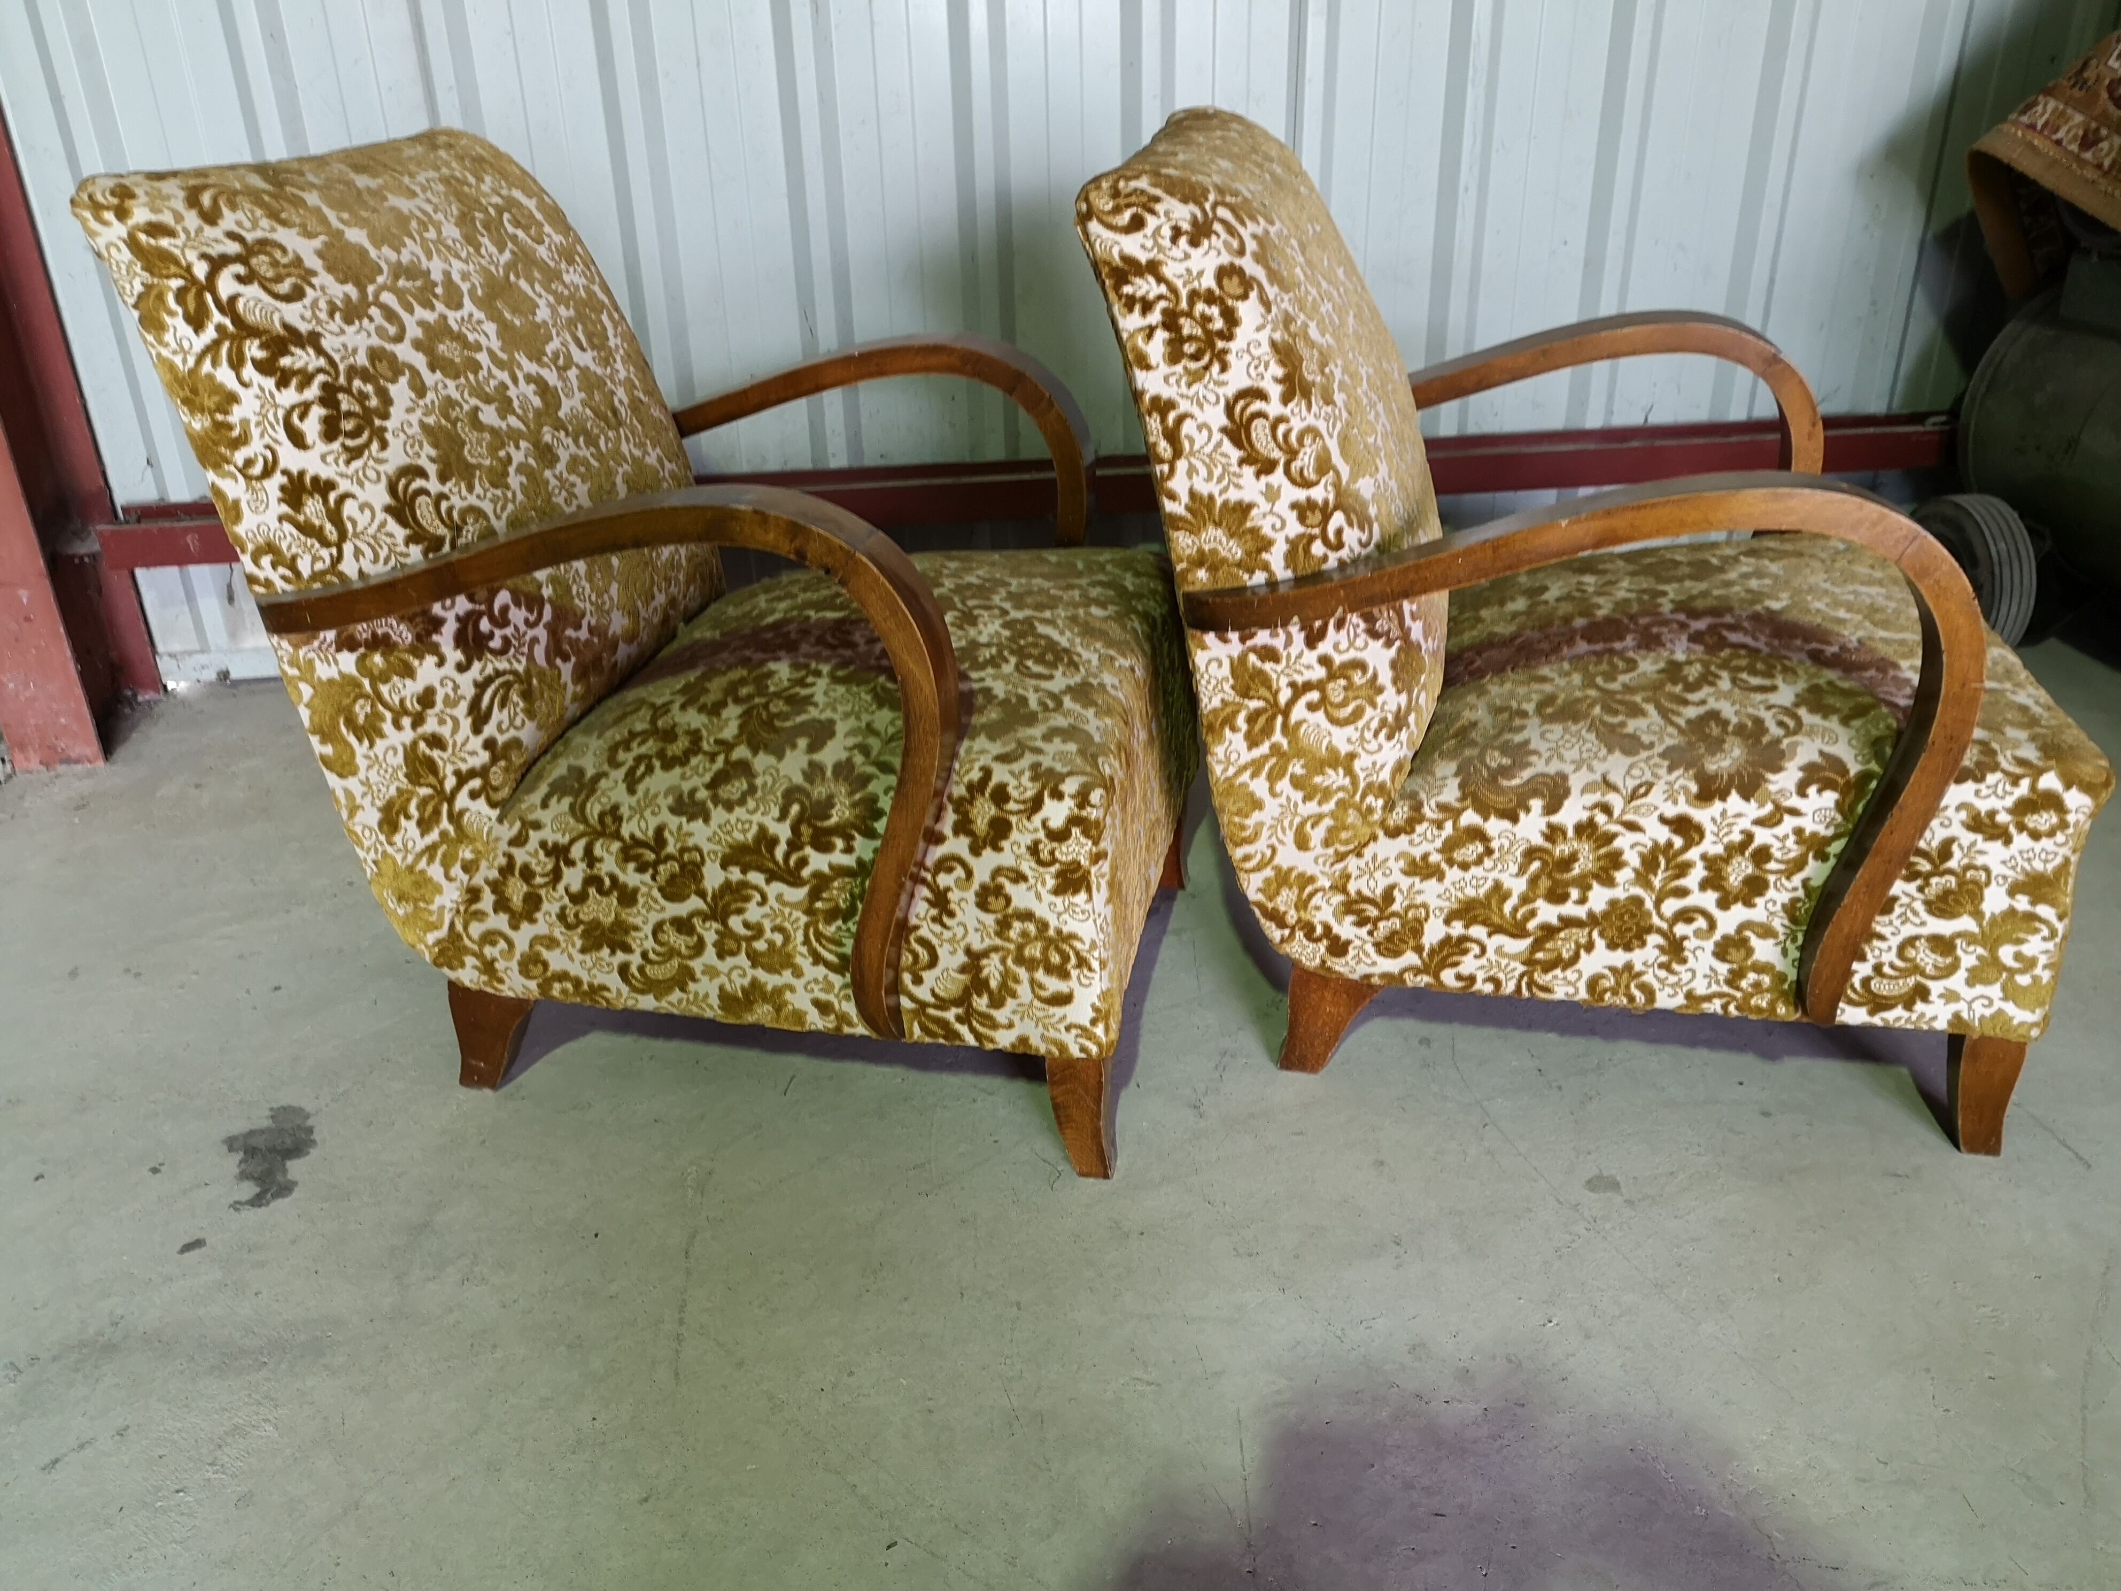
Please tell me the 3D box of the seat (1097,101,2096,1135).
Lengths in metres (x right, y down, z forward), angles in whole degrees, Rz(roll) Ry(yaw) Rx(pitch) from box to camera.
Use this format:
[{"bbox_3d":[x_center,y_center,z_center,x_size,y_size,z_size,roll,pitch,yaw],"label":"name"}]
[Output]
[{"bbox_3d":[0.501,-0.206,1.649,0.856,0.851,0.653,5,27,13],"label":"seat"}]

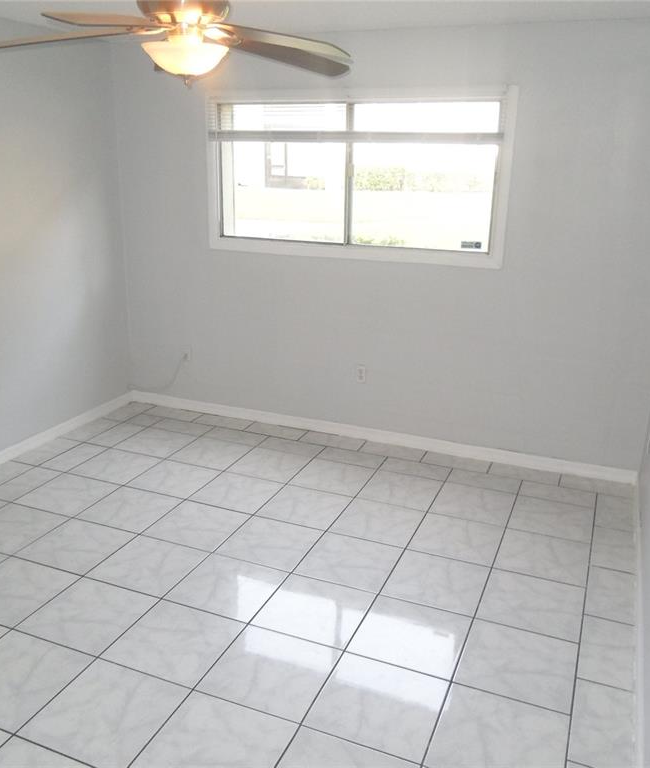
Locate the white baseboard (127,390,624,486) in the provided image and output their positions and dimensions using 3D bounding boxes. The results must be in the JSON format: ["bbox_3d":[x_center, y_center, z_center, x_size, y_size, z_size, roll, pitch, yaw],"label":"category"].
[{"bbox_3d":[0.176,0.317,4.673,3.477,0.084,0.018,8,19,21],"label":"white baseboard"}]

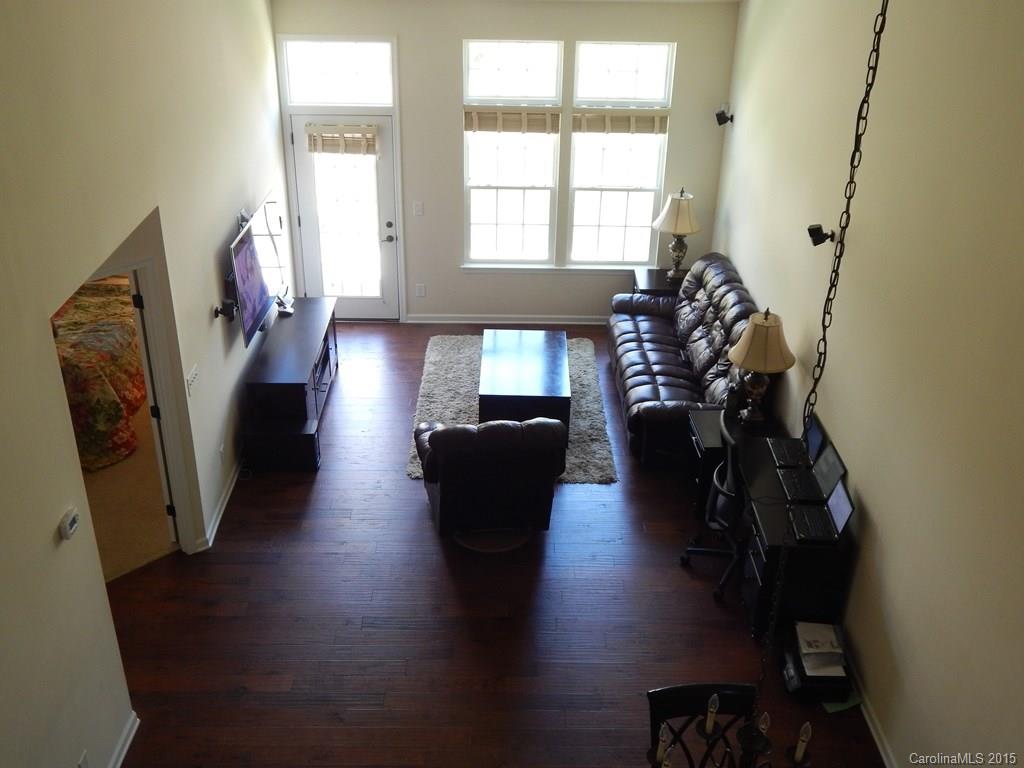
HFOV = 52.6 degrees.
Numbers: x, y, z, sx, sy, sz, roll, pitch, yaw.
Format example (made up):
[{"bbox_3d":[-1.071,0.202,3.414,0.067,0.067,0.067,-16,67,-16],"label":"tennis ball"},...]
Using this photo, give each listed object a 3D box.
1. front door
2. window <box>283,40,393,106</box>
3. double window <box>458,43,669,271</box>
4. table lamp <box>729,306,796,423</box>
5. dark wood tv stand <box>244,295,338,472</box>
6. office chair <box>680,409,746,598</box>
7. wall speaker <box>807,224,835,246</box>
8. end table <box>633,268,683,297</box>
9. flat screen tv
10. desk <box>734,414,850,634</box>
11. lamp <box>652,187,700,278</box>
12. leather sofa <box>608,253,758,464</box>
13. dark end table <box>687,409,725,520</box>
[{"bbox_3d":[-1.556,-1.551,9.853,0.920,2.020,0.060,1,28,-1],"label":"front door"},{"bbox_3d":[-1.531,-2.764,9.206,0.940,0.580,0.070,1,28,-1],"label":"window"},{"bbox_3d":[0.493,-2.098,9.653,1.910,2.120,0.100,1,27,-1],"label":"double window"},{"bbox_3d":[1.748,-0.118,7.244,0.460,0.830,0.460,1,27,-1],"label":"table lamp"},{"bbox_3d":[-1.764,-0.065,8.604,0.530,0.650,1.770,1,28,-1],"label":"dark wood tv stand"},{"bbox_3d":[1.483,0.767,6.662,0.660,1.020,0.640,1,27,-1],"label":"office chair"},{"bbox_3d":[1.910,-0.916,6.409,0.150,0.125,0.085,-19,26,9],"label":"wall speaker"},{"bbox_3d":[1.469,-0.715,9.984,0.610,0.600,0.560,1,28,-1],"label":"end table"},{"bbox_3d":[-1.890,-0.902,7.794,0.070,0.770,1.300,2,28,1],"label":"flat screen tv"},{"bbox_3d":[1.682,0.953,6.624,0.500,0.730,1.240,1,27,-1],"label":"desk"},{"bbox_3d":[1.565,-1.408,9.750,0.460,0.830,0.460,1,27,-1],"label":"lamp"},{"bbox_3d":[1.438,-0.261,8.707,1.030,1.000,2.120,1,28,-1],"label":"leather sofa"},{"bbox_3d":[1.582,0.598,7.467,0.570,0.620,0.550,1,28,-1],"label":"dark end table"}]

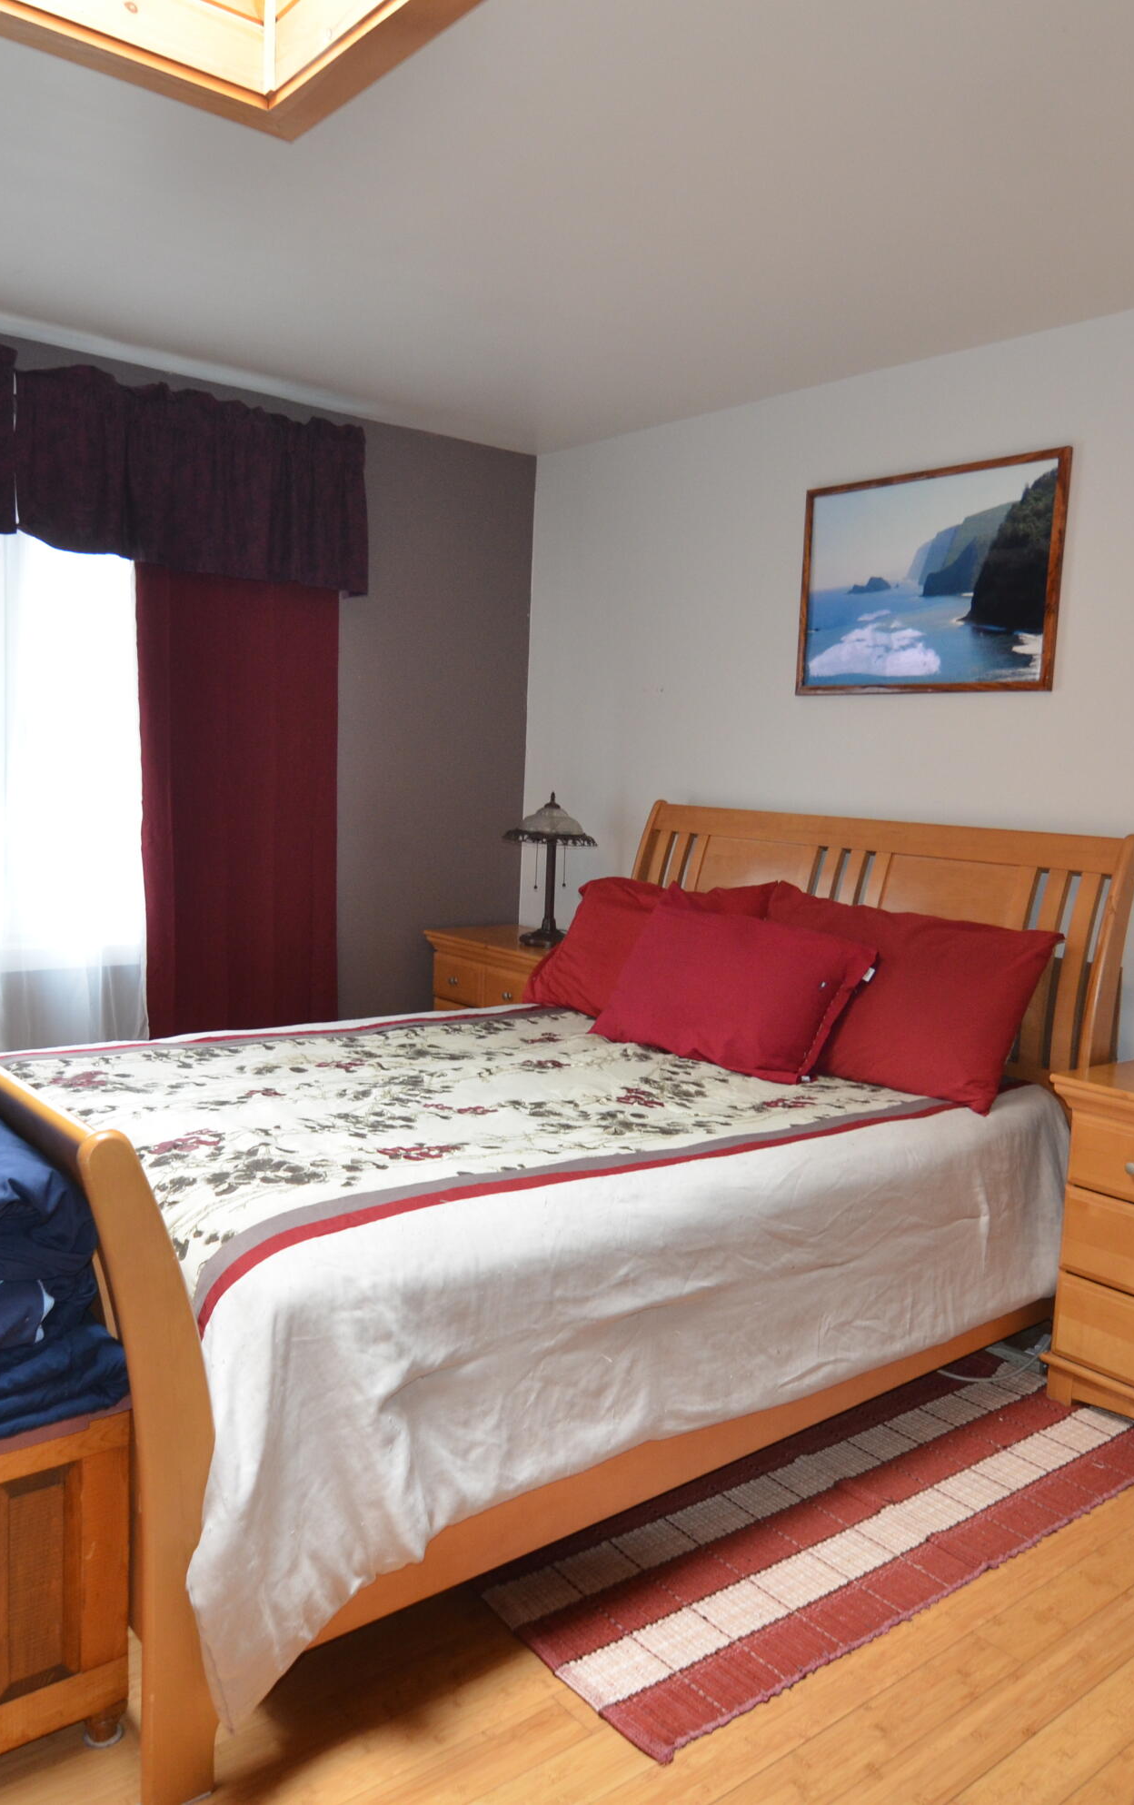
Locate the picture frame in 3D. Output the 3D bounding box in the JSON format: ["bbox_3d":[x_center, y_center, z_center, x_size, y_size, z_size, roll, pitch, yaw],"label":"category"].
[{"bbox_3d":[0.943,-0.850,3.215,0.030,0.580,0.785,-3,8,-41],"label":"picture frame"}]

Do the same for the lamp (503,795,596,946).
[{"bbox_3d":[-0.054,-0.102,4.125,0.320,0.530,0.320,2,6,0],"label":"lamp"}]

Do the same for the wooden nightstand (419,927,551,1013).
[{"bbox_3d":[-0.135,0.482,4.202,0.430,0.700,0.700,-3,8,-41],"label":"wooden nightstand"}]

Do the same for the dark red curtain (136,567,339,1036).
[{"bbox_3d":[-1.018,-0.279,3.844,0.650,2.120,0.100,-2,7,-36],"label":"dark red curtain"}]

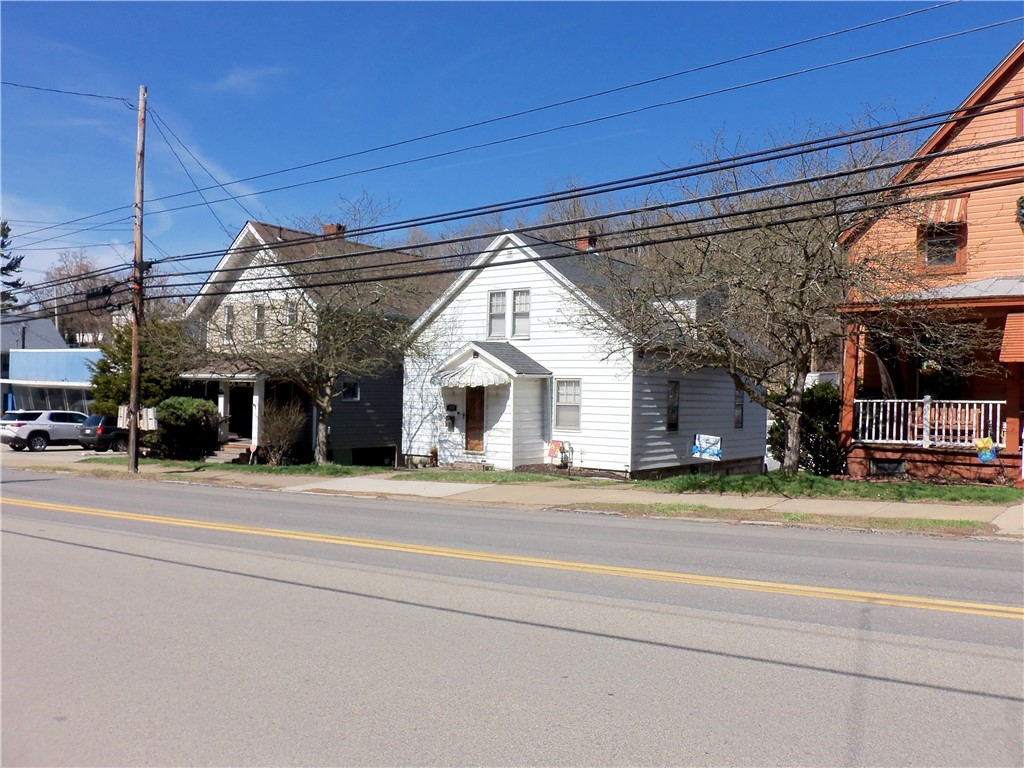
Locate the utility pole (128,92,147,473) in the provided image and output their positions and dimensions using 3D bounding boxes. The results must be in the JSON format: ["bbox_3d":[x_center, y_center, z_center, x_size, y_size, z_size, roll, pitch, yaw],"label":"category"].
[{"bbox_3d":[-10.295,-2.876,22.800,0.290,10.700,0.290,1,-1,37],"label":"utility pole"}]

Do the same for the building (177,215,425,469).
[{"bbox_3d":[-7.568,-1.530,33.961,8.127,9.354,11.383,1,-1,37],"label":"building"}]

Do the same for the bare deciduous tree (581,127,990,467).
[{"bbox_3d":[5.501,-1.754,16.600,8.200,7.100,7.500,1,-1,0],"label":"bare deciduous tree"}]

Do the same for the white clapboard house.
[{"bbox_3d":[2.231,-1.040,27.588,8.909,7.571,12.206,1,-1,37],"label":"white clapboard house"}]

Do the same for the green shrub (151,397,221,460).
[{"bbox_3d":[-11.229,1.526,28.400,2.300,2.170,2.000,1,-1,37],"label":"green shrub"}]

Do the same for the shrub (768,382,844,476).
[{"bbox_3d":[6.609,1.011,18.400,1.650,2.030,1.500,1,-1,37],"label":"shrub"}]

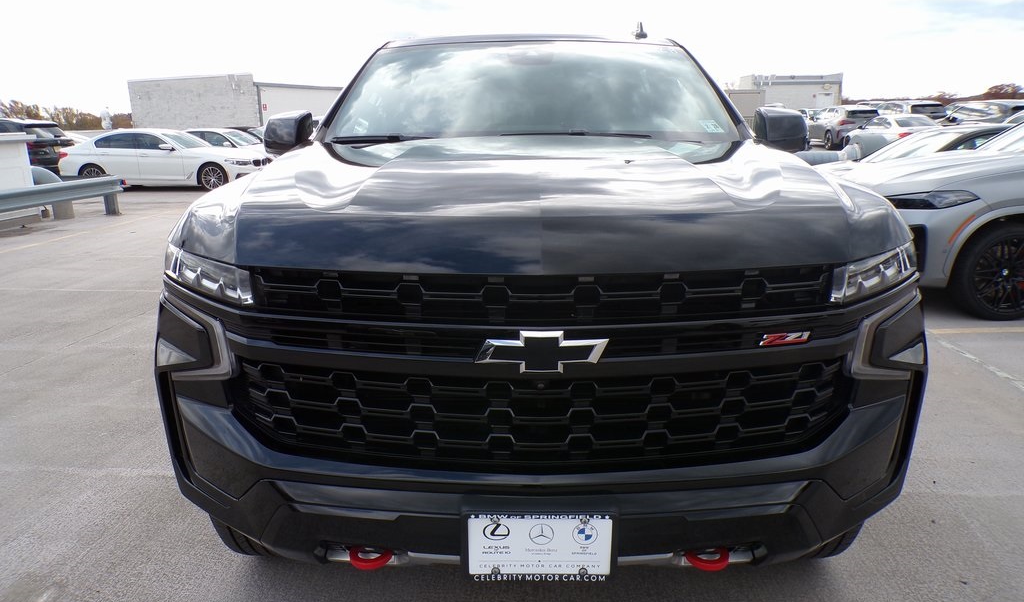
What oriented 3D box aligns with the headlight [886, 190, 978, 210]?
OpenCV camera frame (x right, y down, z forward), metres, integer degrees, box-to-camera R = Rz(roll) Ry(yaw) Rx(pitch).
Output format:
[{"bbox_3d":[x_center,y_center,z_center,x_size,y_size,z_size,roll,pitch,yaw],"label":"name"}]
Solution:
[{"bbox_3d":[3.197,-0.783,5.450,0.500,0.150,0.420,-1,14,-6],"label":"headlight"}]

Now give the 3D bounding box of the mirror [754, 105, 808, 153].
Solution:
[{"bbox_3d":[1.153,-0.735,3.050,0.235,0.200,0.170,0,14,1],"label":"mirror"}]

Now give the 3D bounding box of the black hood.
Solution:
[{"bbox_3d":[0.076,-0.323,2.033,1.740,0.250,1.380,0,14,1],"label":"black hood"}]

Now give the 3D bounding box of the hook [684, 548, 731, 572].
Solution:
[{"bbox_3d":[0.429,0.567,1.557,0.098,0.032,0.080,0,14,1],"label":"hook"}]

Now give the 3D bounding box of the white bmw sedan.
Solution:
[{"bbox_3d":[-8.400,-3.500,17.475,4.940,1.480,1.870,1,14,5],"label":"white bmw sedan"}]

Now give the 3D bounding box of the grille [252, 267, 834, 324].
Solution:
[{"bbox_3d":[0.060,-0.022,1.454,1.215,0.100,0.150,0,14,1],"label":"grille"}]

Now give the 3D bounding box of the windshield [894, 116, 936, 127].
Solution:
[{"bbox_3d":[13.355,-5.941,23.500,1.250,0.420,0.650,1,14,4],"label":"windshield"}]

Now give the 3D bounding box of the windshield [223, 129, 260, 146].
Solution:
[{"bbox_3d":[-7.620,-4.606,20.000,0.750,0.460,1.400,1,14,6],"label":"windshield"}]

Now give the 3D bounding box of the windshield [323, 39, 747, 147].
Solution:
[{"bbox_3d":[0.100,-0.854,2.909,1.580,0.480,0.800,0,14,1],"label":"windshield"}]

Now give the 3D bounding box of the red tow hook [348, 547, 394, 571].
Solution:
[{"bbox_3d":[-0.308,0.567,1.557,0.098,0.032,0.080,0,14,1],"label":"red tow hook"}]

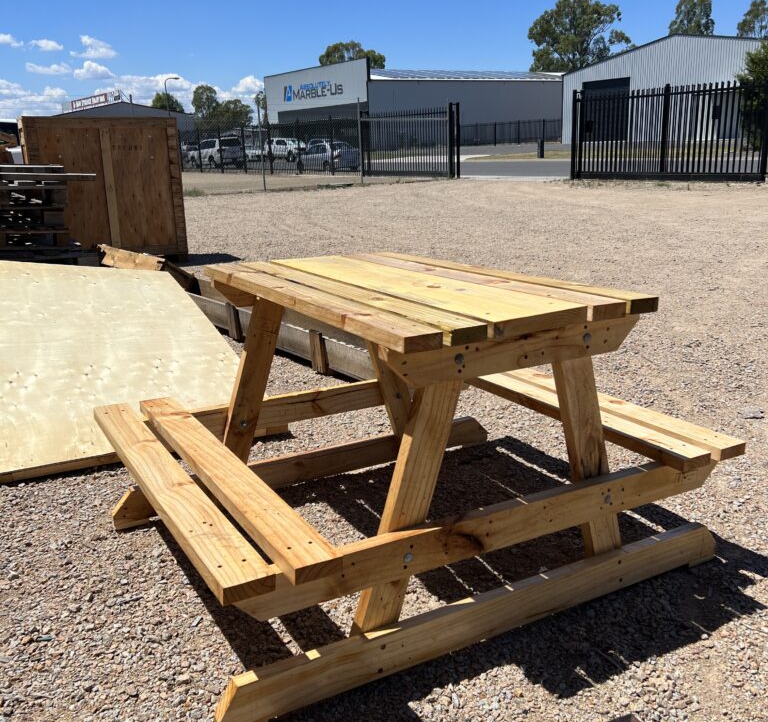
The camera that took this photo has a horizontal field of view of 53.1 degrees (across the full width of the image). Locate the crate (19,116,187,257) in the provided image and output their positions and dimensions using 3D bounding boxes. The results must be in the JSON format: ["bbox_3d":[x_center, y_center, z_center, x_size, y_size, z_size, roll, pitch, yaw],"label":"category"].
[{"bbox_3d":[-2.872,-1.739,7.993,1.463,1.489,0.387,-11,18,-30],"label":"crate"}]

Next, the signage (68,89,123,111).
[{"bbox_3d":[-32.260,-29.129,86.000,0.200,1.100,15.000,-14,19,-37],"label":"signage"}]

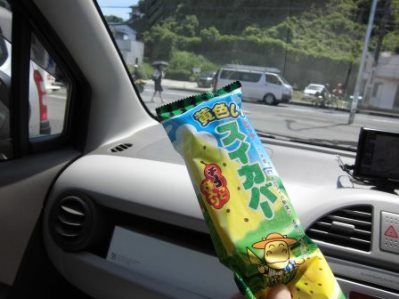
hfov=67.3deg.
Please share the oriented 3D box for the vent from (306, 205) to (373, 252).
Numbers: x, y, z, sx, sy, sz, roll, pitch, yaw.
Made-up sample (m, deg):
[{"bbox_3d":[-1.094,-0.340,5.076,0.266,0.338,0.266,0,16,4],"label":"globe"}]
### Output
[{"bbox_3d":[0.219,0.112,0.471,0.093,0.072,0.030,9,2,21],"label":"vent"}]

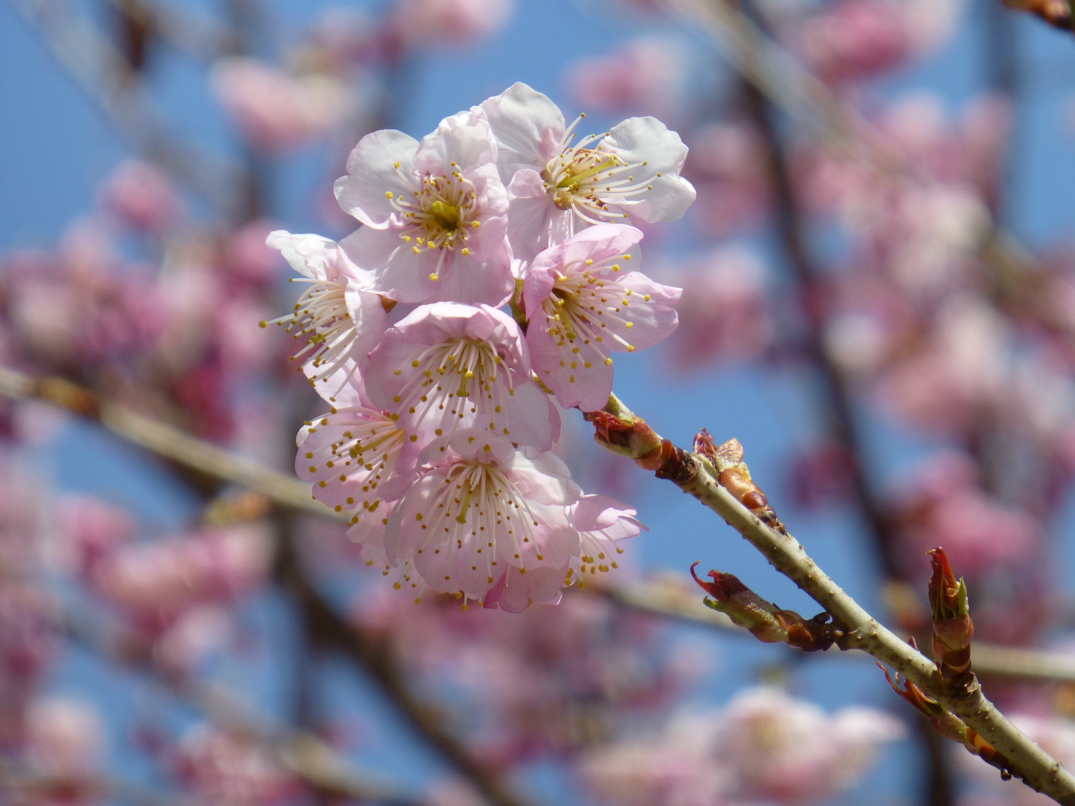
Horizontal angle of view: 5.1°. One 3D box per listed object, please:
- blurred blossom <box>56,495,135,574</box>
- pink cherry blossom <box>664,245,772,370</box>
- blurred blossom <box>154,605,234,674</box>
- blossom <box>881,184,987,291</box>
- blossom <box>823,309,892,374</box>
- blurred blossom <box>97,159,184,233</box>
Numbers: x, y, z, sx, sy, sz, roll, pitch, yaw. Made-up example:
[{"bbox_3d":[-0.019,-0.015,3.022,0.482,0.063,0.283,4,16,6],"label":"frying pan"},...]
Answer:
[{"bbox_3d":[-0.133,0.040,3.600,0.023,0.023,0.019,0,0,0],"label":"blurred blossom"},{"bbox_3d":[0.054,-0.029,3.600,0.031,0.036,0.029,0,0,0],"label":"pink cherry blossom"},{"bbox_3d":[-0.103,0.071,3.600,0.023,0.020,0.018,0,0,0],"label":"blurred blossom"},{"bbox_3d":[0.116,-0.048,3.500,0.030,0.031,0.026,0,0,0],"label":"blossom"},{"bbox_3d":[0.099,-0.019,3.700,0.020,0.019,0.017,0,0,0],"label":"blossom"},{"bbox_3d":[-0.123,-0.064,3.700,0.026,0.022,0.020,0,0,0],"label":"blurred blossom"}]

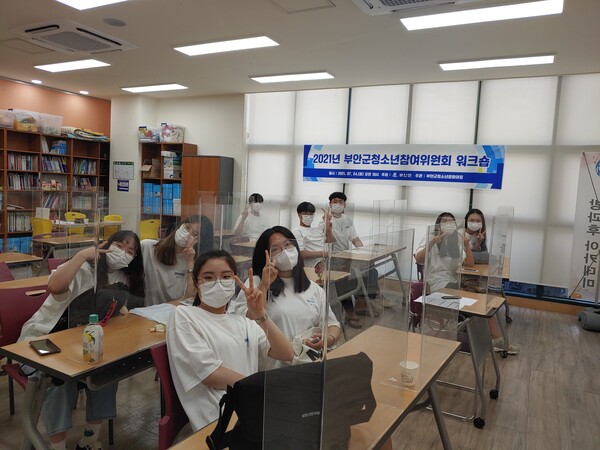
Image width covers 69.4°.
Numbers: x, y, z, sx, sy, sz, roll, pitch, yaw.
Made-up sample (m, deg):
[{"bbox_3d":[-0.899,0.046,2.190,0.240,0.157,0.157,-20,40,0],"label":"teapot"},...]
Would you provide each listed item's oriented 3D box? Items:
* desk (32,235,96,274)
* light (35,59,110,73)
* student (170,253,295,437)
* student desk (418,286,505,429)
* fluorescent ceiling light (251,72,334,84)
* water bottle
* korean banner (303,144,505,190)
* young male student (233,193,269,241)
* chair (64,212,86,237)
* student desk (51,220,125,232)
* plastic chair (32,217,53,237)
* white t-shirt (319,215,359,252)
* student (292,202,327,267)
[{"bbox_3d":[-2.647,0.525,4.928,0.460,0.720,0.560,6,7,27],"label":"desk"},{"bbox_3d":[-3.129,-2.196,5.932,1.200,0.060,0.300,6,7,27],"label":"light"},{"bbox_3d":[-0.221,0.710,1.530,0.580,1.210,0.720,-1,6,-40],"label":"student"},{"bbox_3d":[1.112,0.886,3.062,0.460,0.720,0.540,7,7,34],"label":"student desk"},{"bbox_3d":[-0.114,-2.079,6.102,1.200,0.060,0.300,6,7,27],"label":"fluorescent ceiling light"},{"bbox_3d":[-0.835,0.454,1.749,0.072,0.187,0.072,1,5,-20],"label":"water bottle"},{"bbox_3d":[1.403,-0.885,6.437,2.960,0.590,0.020,5,5,24],"label":"korean banner"},{"bbox_3d":[-0.537,0.288,5.470,0.560,1.340,0.680,1,5,-22],"label":"young male student"},{"bbox_3d":[-4.165,0.196,7.950,0.470,0.800,0.520,2,5,-10],"label":"chair"},{"bbox_3d":[-3.274,0.325,6.601,0.550,0.720,1.000,6,7,27],"label":"student desk"},{"bbox_3d":[-3.938,0.291,6.950,0.470,0.800,0.520,5,5,24],"label":"plastic chair"},{"bbox_3d":[0.469,0.159,5.150,0.480,0.620,0.290,1,5,-15],"label":"white t-shirt"},{"bbox_3d":[0.184,0.386,4.821,0.500,1.260,0.720,-3,8,-43],"label":"student"}]

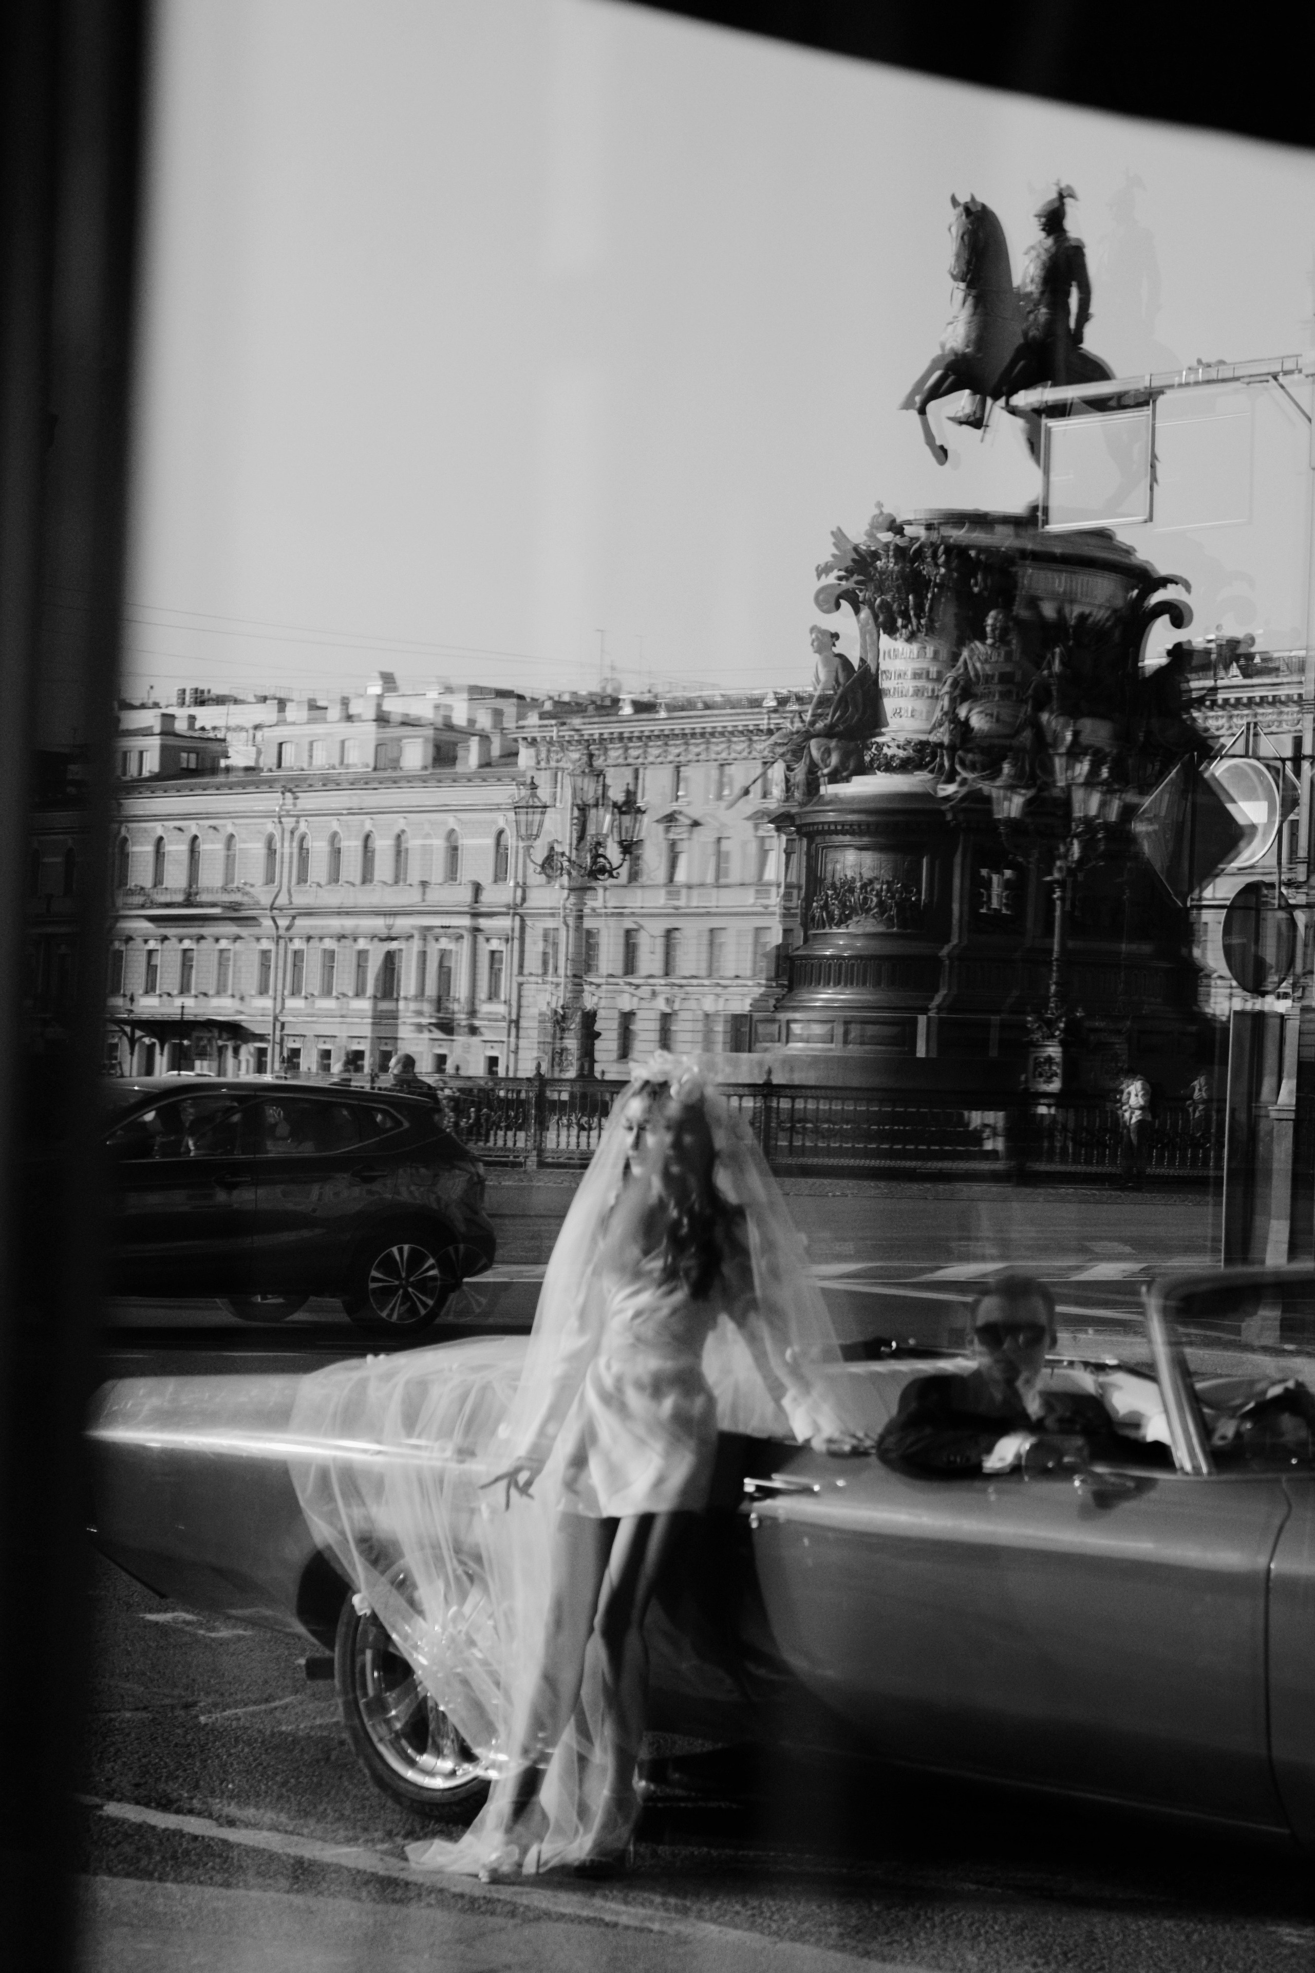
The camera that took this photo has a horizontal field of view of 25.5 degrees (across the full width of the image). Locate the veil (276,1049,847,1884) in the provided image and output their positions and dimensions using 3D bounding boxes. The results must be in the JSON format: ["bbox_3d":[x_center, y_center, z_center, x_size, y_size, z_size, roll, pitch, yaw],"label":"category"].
[{"bbox_3d":[-0.195,1.020,6.300,1.190,1.730,0.680,1,-1,24],"label":"veil"}]

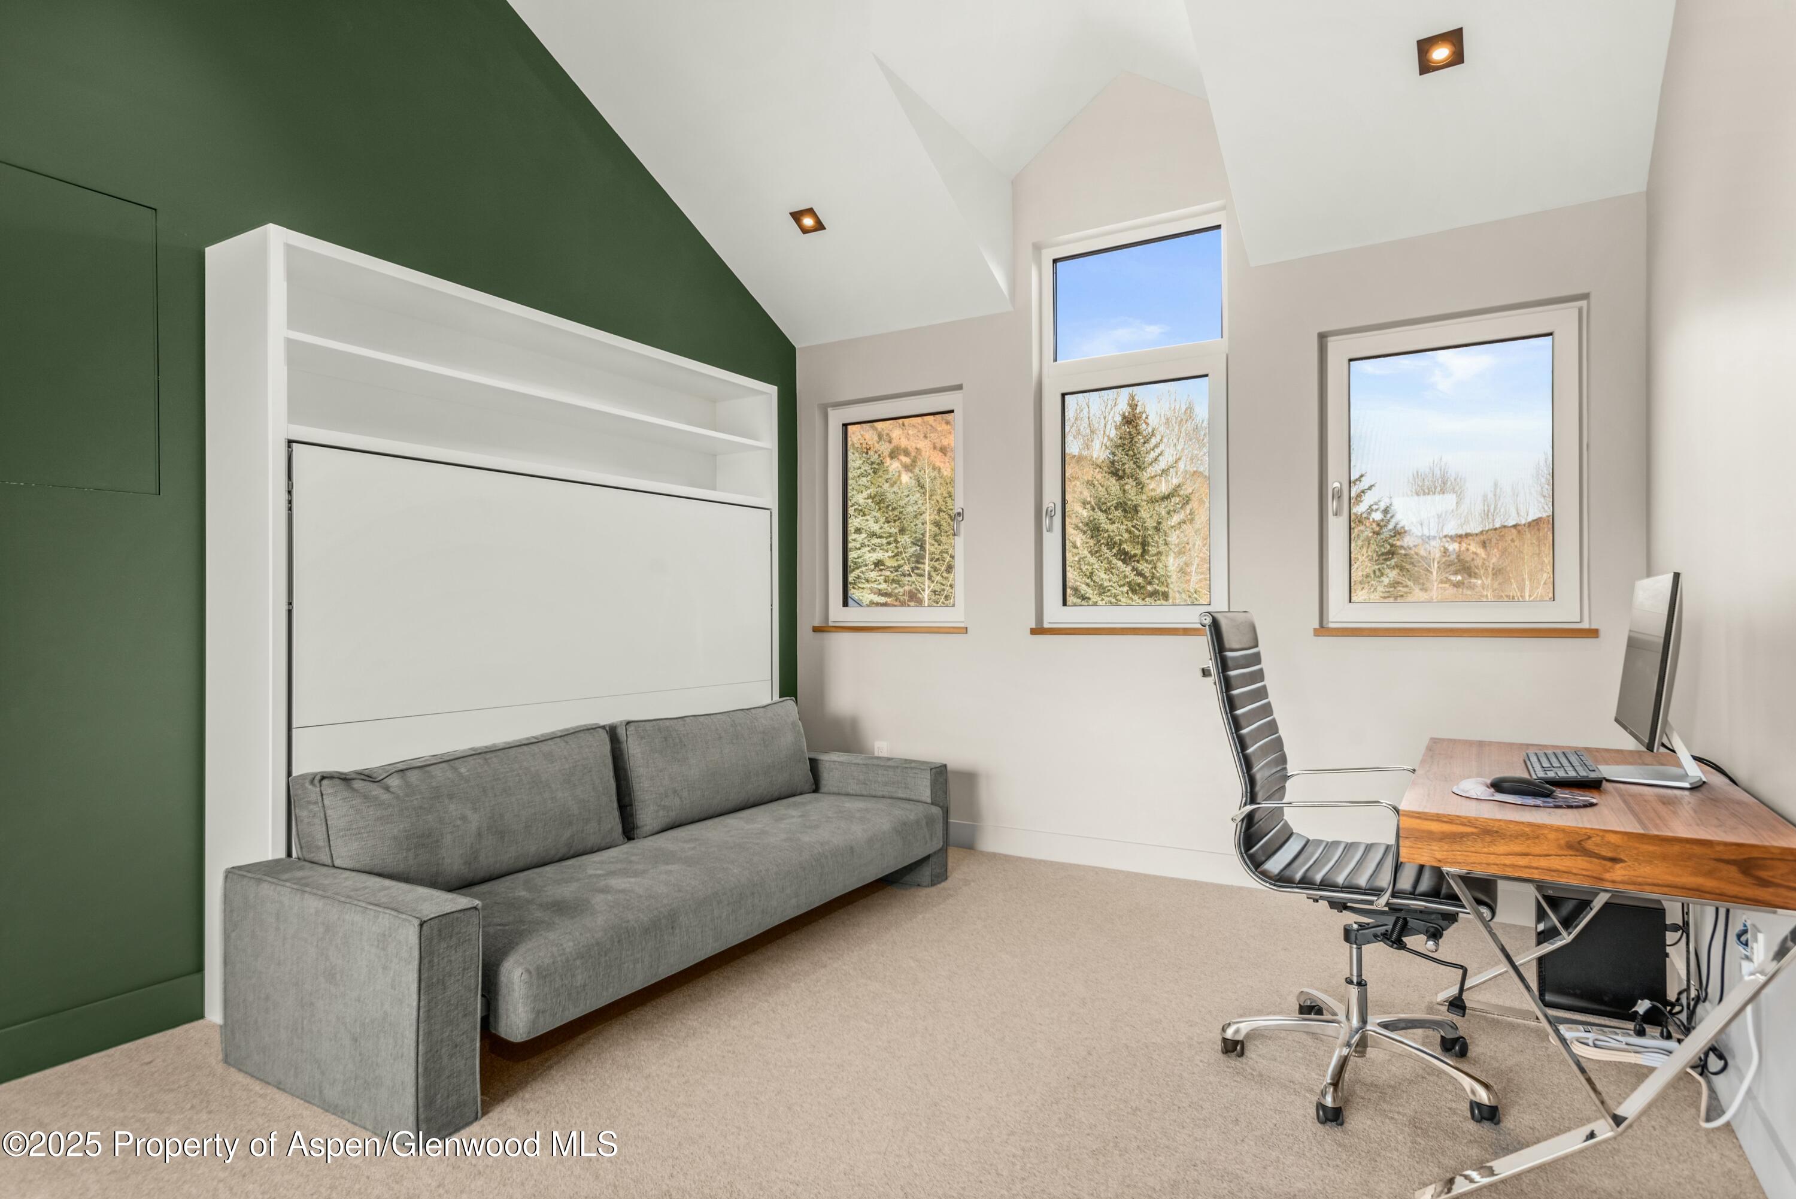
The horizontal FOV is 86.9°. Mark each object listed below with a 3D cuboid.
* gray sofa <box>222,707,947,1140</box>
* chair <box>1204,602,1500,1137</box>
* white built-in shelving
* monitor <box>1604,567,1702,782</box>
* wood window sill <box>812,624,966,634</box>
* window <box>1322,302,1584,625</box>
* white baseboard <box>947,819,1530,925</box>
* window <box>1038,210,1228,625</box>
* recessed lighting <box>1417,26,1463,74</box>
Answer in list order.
[{"bbox_3d":[-0.732,0.792,3.157,0.819,0.740,2.333,-1,-1,31],"label":"gray sofa"},{"bbox_3d":[1.110,0.587,2.321,0.593,1.119,0.644,-1,-1,31],"label":"chair"},{"bbox_3d":[-1.229,0.100,3.439,0.345,2.133,2.103,-1,-1,31],"label":"white built-in shelving"},{"bbox_3d":[1.763,0.182,2.236,0.192,0.463,0.588,-1,-1,31],"label":"monitor"},{"bbox_3d":[-0.032,0.157,4.708,0.889,0.030,0.136,-1,-1,31],"label":"wood window sill"},{"bbox_3d":[2.052,-0.472,3.529,0.840,1.147,0.090,-1,-1,31],"label":"window"},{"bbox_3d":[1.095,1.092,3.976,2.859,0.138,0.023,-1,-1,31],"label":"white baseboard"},{"bbox_3d":[1.028,-0.748,4.145,0.839,1.720,0.090,-1,-1,31],"label":"window"},{"bbox_3d":[1.662,-1.680,2.901,0.119,0.025,0.119,-1,-27,31],"label":"recessed lighting"}]

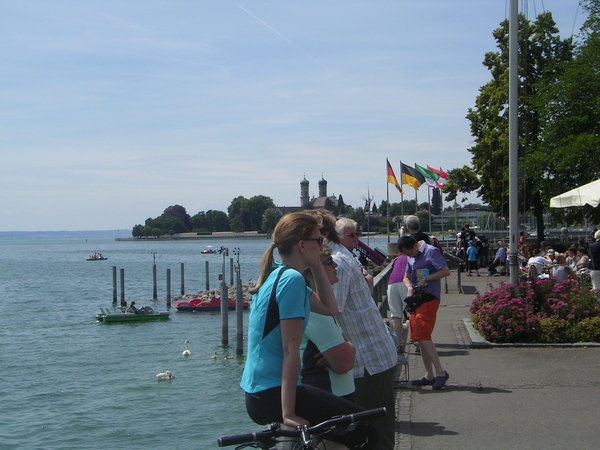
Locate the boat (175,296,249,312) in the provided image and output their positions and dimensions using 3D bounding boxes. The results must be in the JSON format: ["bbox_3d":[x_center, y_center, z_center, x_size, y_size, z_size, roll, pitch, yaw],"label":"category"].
[{"bbox_3d":[-5.091,4.519,63.960,4.300,0.850,1.600,-1,-1,-6],"label":"boat"}]

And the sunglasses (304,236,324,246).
[{"bbox_3d":[0.036,0.068,4.620,0.140,0.050,0.145,-1,-1,-19],"label":"sunglasses"}]

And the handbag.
[{"bbox_3d":[1.272,0.795,11.500,0.290,0.220,0.160,-1,-1,37],"label":"handbag"}]

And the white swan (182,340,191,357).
[{"bbox_3d":[-4.075,4.425,39.861,0.340,0.580,0.800,-1,-1,-4],"label":"white swan"}]

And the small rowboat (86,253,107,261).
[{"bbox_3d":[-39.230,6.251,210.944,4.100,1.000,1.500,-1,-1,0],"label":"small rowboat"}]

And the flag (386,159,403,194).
[{"bbox_3d":[6.612,-3.376,76.000,1.250,2.400,0.500,-1,-1,-9],"label":"flag"}]

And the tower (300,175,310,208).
[{"bbox_3d":[5.057,-20.390,999.764,7.600,53.000,7.600,-1,-1,-16],"label":"tower"}]

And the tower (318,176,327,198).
[{"bbox_3d":[21.475,-20.859,1009.764,7.600,53.000,7.600,-1,-1,-16],"label":"tower"}]

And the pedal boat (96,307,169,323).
[{"bbox_3d":[-8.564,4.529,56.560,3.600,0.800,1.600,-1,-1,-20],"label":"pedal boat"}]

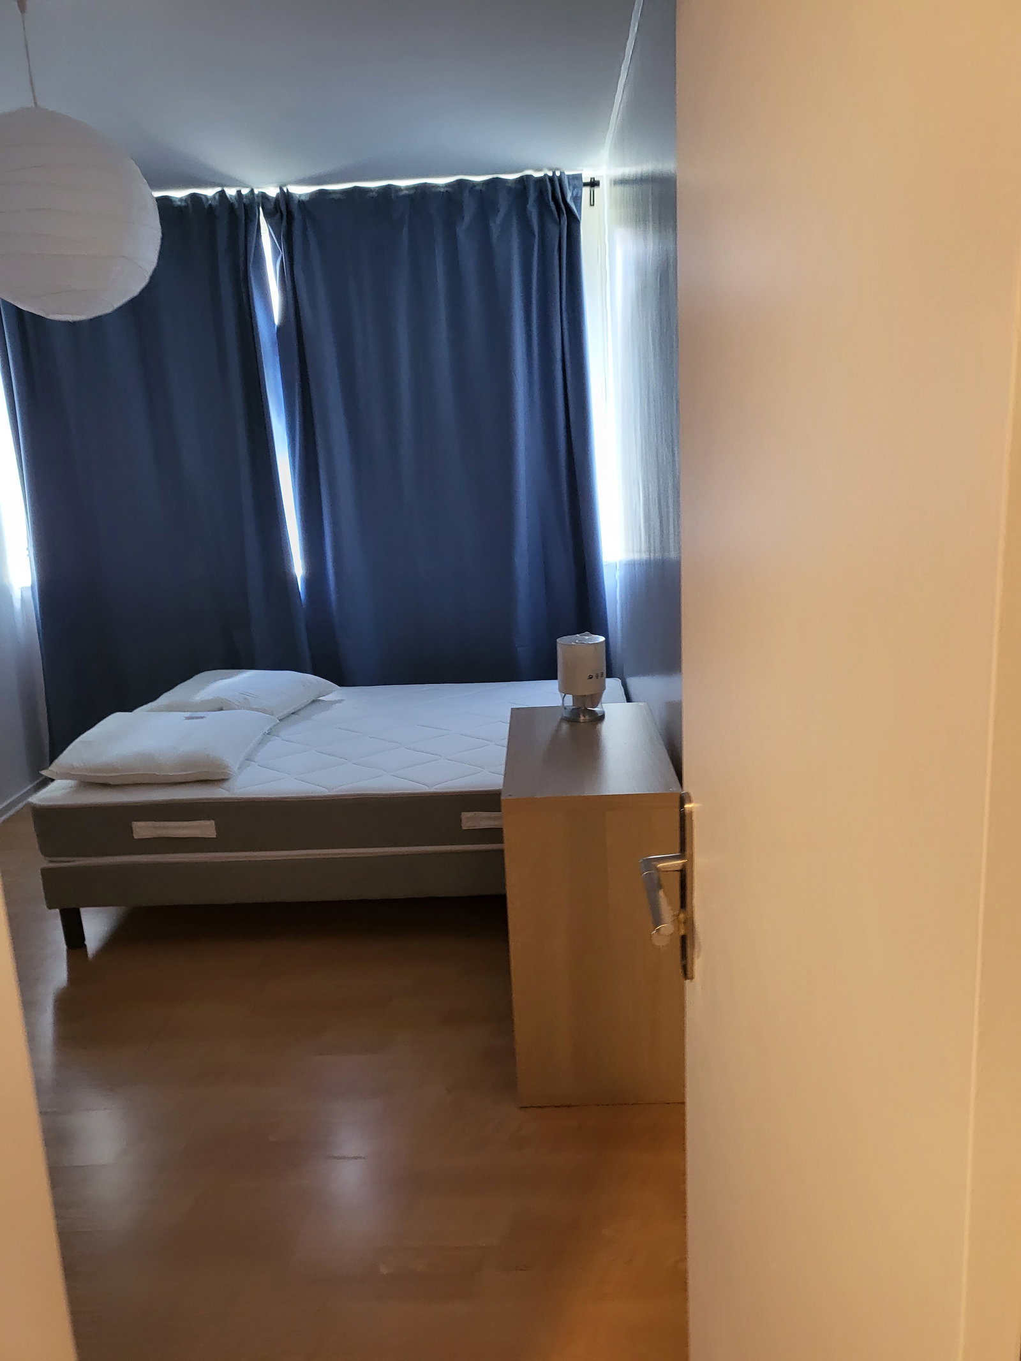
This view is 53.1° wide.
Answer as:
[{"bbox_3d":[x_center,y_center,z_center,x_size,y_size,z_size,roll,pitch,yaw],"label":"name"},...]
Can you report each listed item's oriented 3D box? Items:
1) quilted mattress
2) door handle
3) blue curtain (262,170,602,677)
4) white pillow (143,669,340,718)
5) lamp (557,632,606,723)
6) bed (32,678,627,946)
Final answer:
[{"bbox_3d":[-0.493,0.272,3.791,1.910,0.178,1.420,-2,13,3],"label":"quilted mattress"},{"bbox_3d":[0.171,0.244,1.075,0.060,0.220,0.155,-2,13,2],"label":"door handle"},{"bbox_3d":[-0.266,-0.776,4.368,1.320,2.470,0.130,-2,13,2],"label":"blue curtain"},{"bbox_3d":[-1.081,0.055,4.167,0.640,0.140,0.610,0,14,14],"label":"white pillow"},{"bbox_3d":[0.196,-0.011,2.802,0.127,0.232,0.127,-2,13,2],"label":"lamp"},{"bbox_3d":[-0.485,0.430,3.828,1.910,0.500,1.410,-2,13,3],"label":"bed"}]

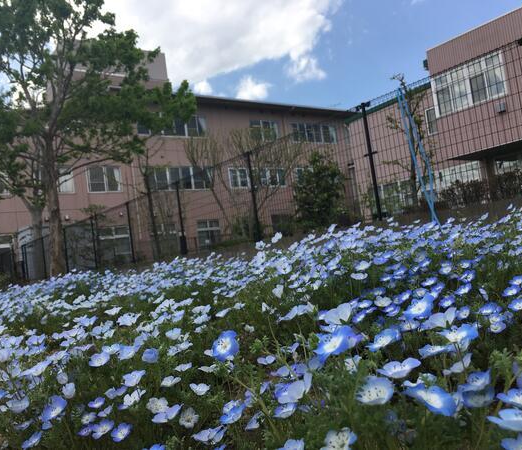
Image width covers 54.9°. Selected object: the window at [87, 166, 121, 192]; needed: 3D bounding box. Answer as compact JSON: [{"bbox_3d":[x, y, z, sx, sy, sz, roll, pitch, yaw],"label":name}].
[{"bbox_3d":[-9.155,-2.652,29.500,2.020,1.530,0.150,-5,-4,-37],"label":"window"}]

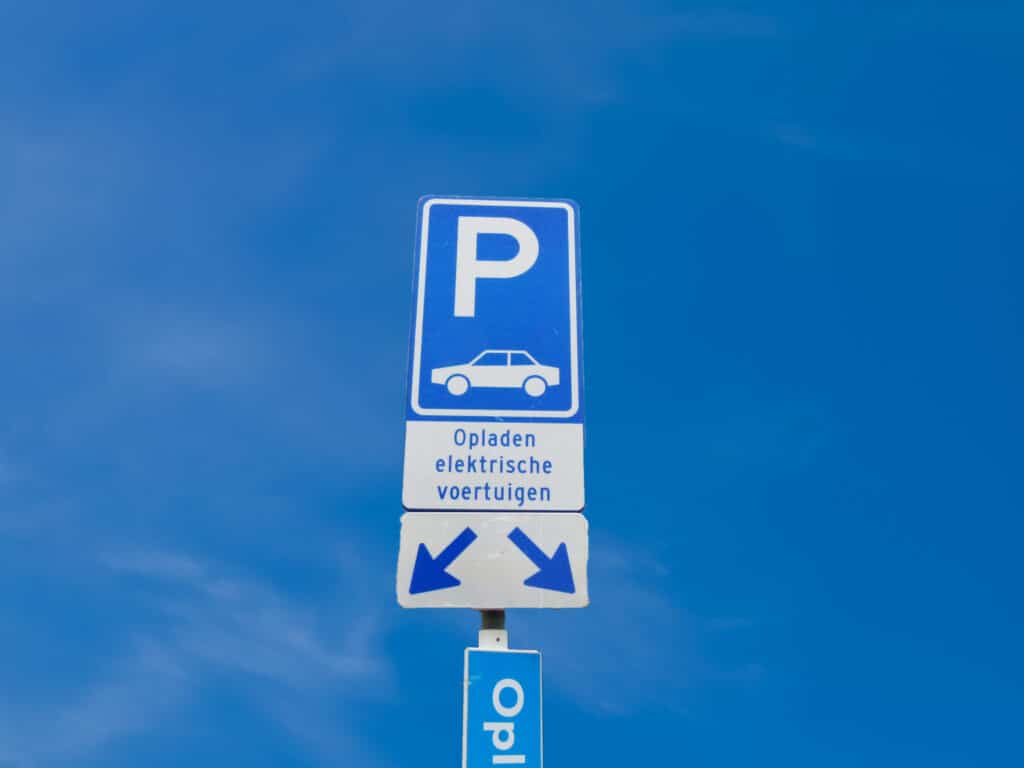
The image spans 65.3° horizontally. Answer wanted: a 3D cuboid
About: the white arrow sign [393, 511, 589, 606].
[{"bbox_3d":[-0.038,0.382,1.729,0.405,0.202,0.030,1,-17,-2],"label":"white arrow sign"}]

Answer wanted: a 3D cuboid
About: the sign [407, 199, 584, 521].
[{"bbox_3d":[-0.036,-0.088,1.871,0.400,0.772,0.030,1,-17,-2],"label":"sign"}]

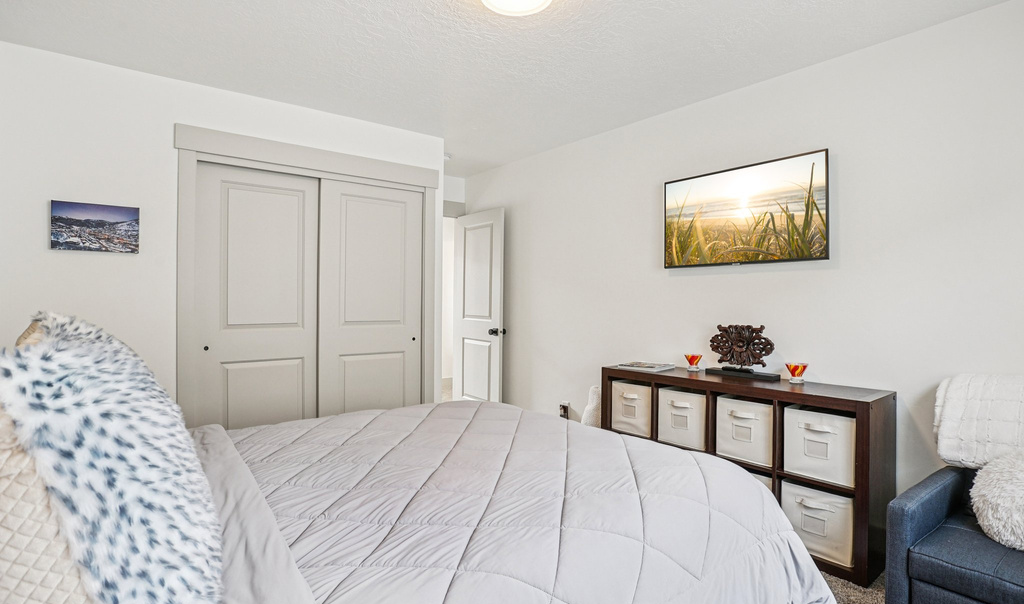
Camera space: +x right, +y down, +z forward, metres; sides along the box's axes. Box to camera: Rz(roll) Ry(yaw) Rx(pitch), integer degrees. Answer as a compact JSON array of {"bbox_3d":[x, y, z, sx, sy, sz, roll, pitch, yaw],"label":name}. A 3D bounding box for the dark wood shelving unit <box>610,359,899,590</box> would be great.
[{"bbox_3d":[1.218,0.829,2.606,0.385,0.793,1.430,-1,1,-41],"label":"dark wood shelving unit"}]

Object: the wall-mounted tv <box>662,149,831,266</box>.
[{"bbox_3d":[1.290,-0.490,2.617,0.055,0.550,0.910,-1,1,-41],"label":"wall-mounted tv"}]

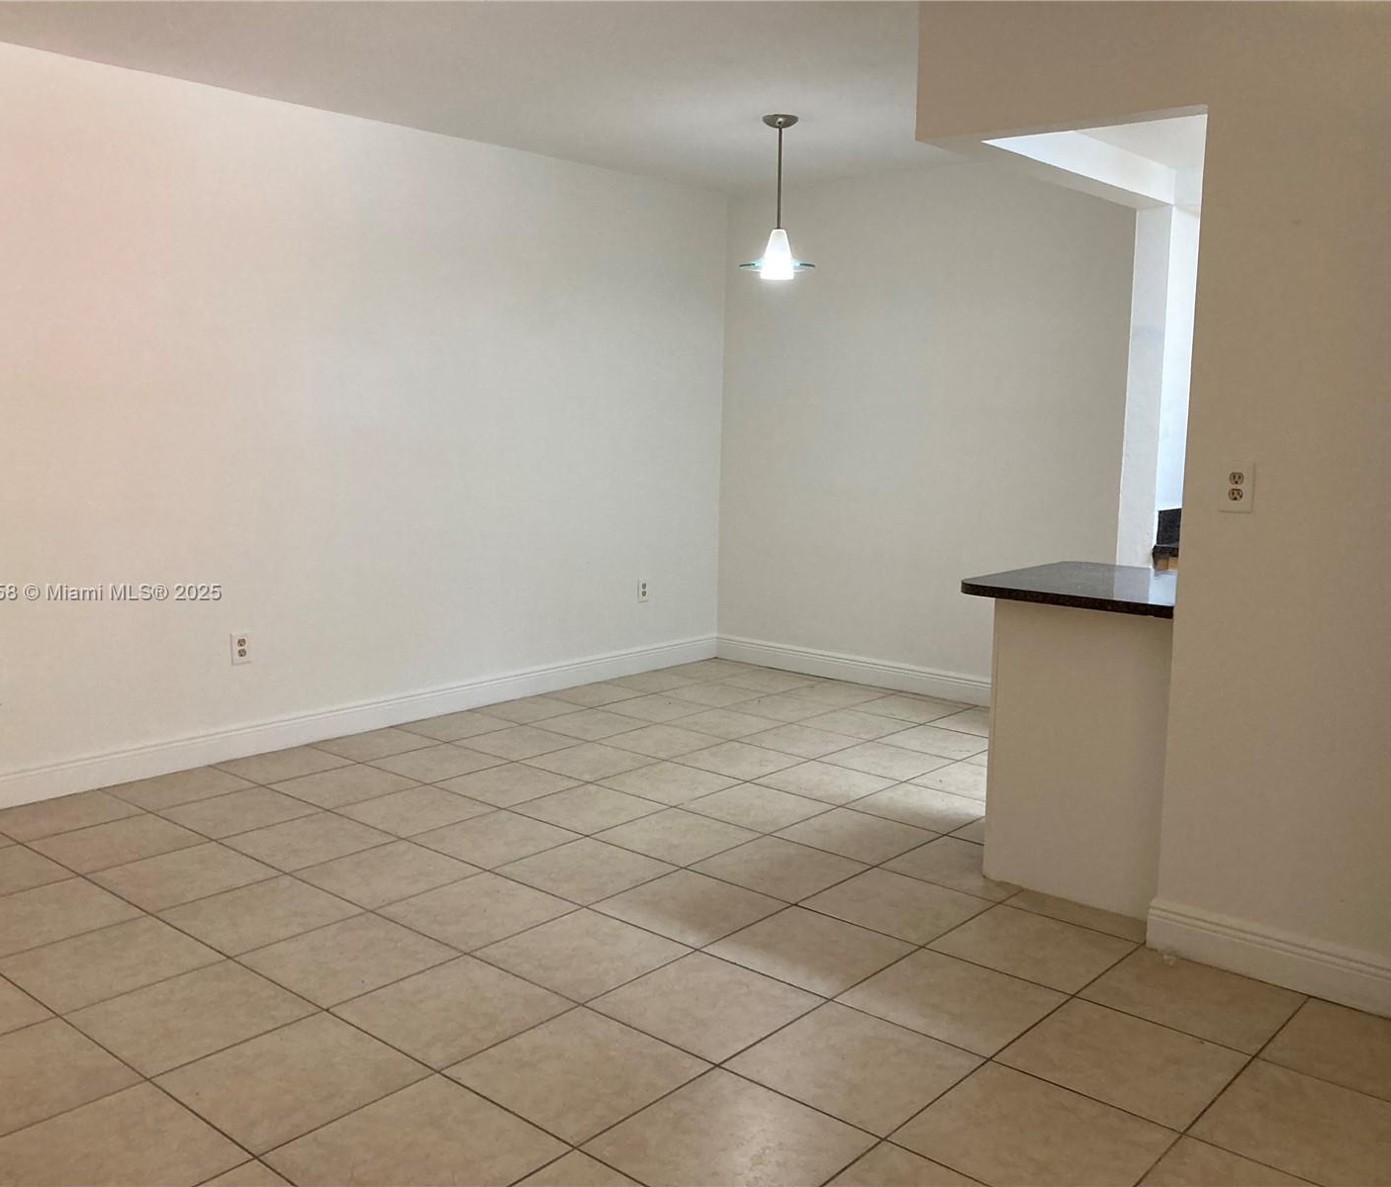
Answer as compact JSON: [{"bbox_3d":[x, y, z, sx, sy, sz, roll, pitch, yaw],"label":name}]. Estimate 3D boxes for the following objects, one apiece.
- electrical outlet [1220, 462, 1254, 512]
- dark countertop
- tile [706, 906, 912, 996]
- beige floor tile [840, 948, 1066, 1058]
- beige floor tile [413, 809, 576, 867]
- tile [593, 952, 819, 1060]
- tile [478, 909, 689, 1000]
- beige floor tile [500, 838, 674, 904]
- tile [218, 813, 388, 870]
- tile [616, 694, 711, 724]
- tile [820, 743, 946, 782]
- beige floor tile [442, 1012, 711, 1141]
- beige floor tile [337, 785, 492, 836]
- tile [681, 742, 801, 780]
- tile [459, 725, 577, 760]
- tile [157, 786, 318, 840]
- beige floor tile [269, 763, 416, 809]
[{"bbox_3d":[1.273,-0.251,3.016,0.073,0.117,0.010,8,11,40],"label":"electrical outlet"},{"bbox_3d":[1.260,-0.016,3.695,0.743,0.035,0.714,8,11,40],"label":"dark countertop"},{"bbox_3d":[0.294,0.908,3.253,0.400,0.012,0.400,8,11,40],"label":"tile"},{"bbox_3d":[0.603,0.950,2.988,0.400,0.010,0.400,8,11,40],"label":"beige floor tile"},{"bbox_3d":[-0.627,0.775,4.026,0.400,0.012,0.400,8,11,40],"label":"beige floor tile"},{"bbox_3d":[0.026,0.954,2.971,0.407,0.010,0.407,8,11,40],"label":"tile"},{"bbox_3d":[-0.280,0.903,3.207,0.400,0.010,0.400,8,11,40],"label":"tile"},{"bbox_3d":[-0.321,0.819,3.775,0.400,0.010,0.400,8,11,40],"label":"beige floor tile"},{"bbox_3d":[-1.200,0.772,3.984,0.400,0.012,0.400,8,11,40],"label":"tile"},{"bbox_3d":[-0.178,0.526,5.787,0.400,0.010,0.400,8,11,40],"label":"tile"},{"bbox_3d":[0.751,0.661,5.042,0.407,0.010,0.407,8,11,40],"label":"tile"},{"bbox_3d":[-0.239,0.991,2.650,0.402,0.010,0.402,8,11,40],"label":"beige floor tile"},{"bbox_3d":[-0.939,0.735,4.308,0.400,0.012,0.400,8,11,40],"label":"beige floor tile"},{"bbox_3d":[0.172,0.657,4.975,0.402,0.010,0.402,8,11,40],"label":"tile"},{"bbox_3d":[-0.713,0.609,5.177,0.404,0.010,0.404,8,11,40],"label":"tile"},{"bbox_3d":[-1.511,0.729,4.257,0.400,0.010,0.400,8,11,40],"label":"tile"},{"bbox_3d":[-1.250,0.693,4.584,0.402,0.010,0.402,8,11,40],"label":"beige floor tile"}]

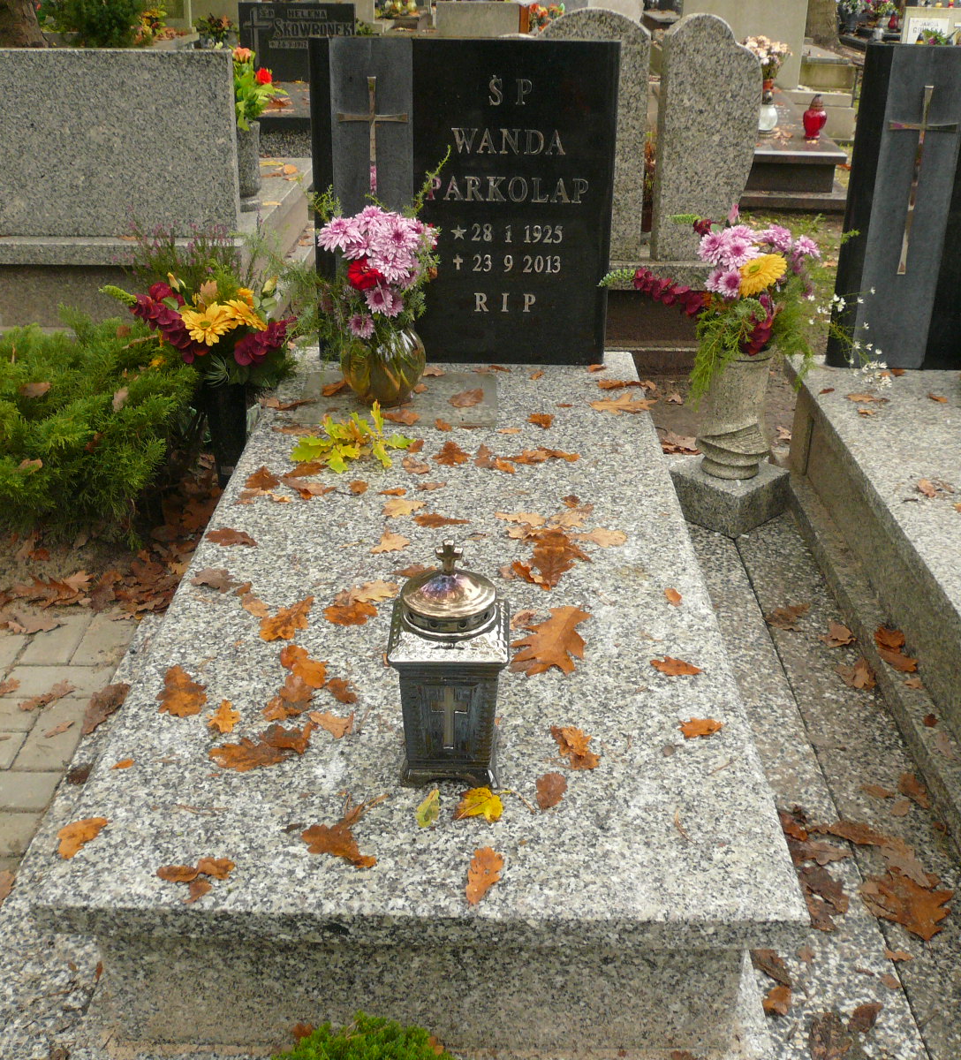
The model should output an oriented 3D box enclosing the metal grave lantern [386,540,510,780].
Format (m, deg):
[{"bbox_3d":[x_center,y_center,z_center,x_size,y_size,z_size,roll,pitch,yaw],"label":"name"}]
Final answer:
[{"bbox_3d":[-0.040,0.159,1.456,0.145,0.323,0.145,1,29,0],"label":"metal grave lantern"}]

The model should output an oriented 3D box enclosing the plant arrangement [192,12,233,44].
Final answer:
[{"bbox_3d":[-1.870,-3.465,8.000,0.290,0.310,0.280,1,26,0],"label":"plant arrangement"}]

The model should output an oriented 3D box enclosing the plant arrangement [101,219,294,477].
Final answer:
[{"bbox_3d":[-0.676,-0.425,2.808,0.450,0.650,0.340,1,29,0],"label":"plant arrangement"}]

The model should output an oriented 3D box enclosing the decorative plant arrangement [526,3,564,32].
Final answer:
[{"bbox_3d":[0.417,-3.223,7.352,0.260,0.320,0.240,1,29,0],"label":"decorative plant arrangement"}]

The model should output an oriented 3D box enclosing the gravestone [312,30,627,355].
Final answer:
[{"bbox_3d":[-0.037,-0.768,2.741,0.700,0.730,0.080,1,21,0],"label":"gravestone"}]

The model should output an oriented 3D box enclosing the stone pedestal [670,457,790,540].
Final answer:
[{"bbox_3d":[0.602,-0.093,2.793,0.195,0.115,0.195,-25,38,-38],"label":"stone pedestal"}]

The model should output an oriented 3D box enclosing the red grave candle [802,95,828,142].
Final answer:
[{"bbox_3d":[1.751,-2.162,5.979,0.130,0.225,0.110,1,29,0],"label":"red grave candle"}]

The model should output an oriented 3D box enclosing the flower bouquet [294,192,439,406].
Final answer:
[{"bbox_3d":[-0.251,-0.522,2.534,0.320,0.475,0.290,1,29,0],"label":"flower bouquet"}]

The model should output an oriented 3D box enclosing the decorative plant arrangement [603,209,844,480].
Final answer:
[{"bbox_3d":[0.528,-0.411,2.608,0.490,0.625,0.330,1,29,0],"label":"decorative plant arrangement"}]

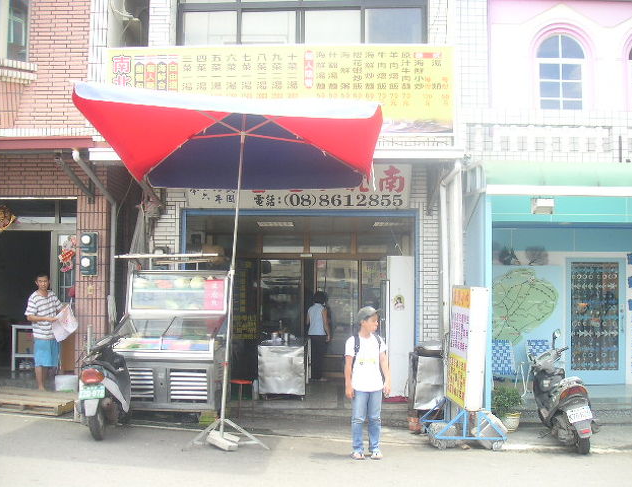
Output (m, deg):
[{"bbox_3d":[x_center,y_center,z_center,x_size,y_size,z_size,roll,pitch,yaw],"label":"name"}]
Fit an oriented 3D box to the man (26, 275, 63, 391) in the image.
[{"bbox_3d":[-3.839,1.247,10.050,0.520,1.630,0.380,1,-2,-27],"label":"man"}]

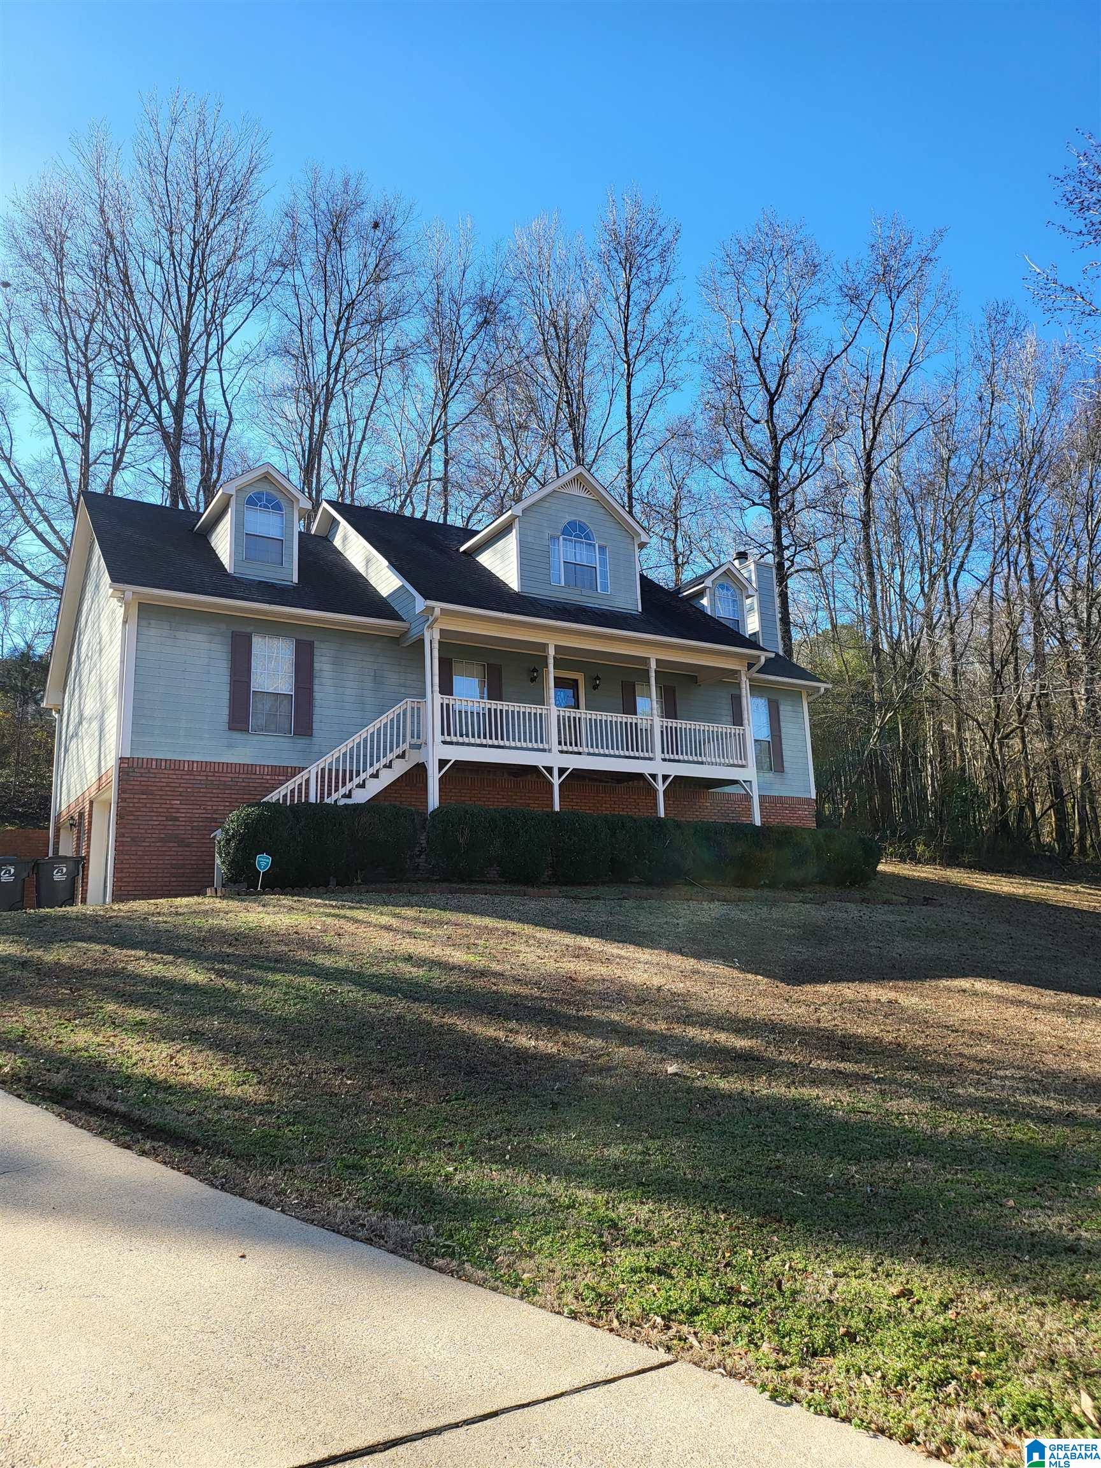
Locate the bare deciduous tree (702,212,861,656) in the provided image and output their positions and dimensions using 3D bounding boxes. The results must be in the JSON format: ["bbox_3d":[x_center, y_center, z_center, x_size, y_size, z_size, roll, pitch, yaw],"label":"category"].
[{"bbox_3d":[7.465,-7.090,31.920,5.600,21.006,5.600,-5,-11,14],"label":"bare deciduous tree"}]

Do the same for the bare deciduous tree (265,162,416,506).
[{"bbox_3d":[-6.994,-9.085,33.698,5.000,22.179,5.200,0,-11,-12],"label":"bare deciduous tree"}]

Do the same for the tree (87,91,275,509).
[{"bbox_3d":[-11.533,-9.832,31.445,6.200,23.090,6.200,2,-12,-21],"label":"tree"}]

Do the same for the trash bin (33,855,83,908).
[{"bbox_3d":[-8.856,2.753,18.300,0.880,1.120,0.700,5,-13,-32],"label":"trash bin"}]

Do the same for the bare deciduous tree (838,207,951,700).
[{"bbox_3d":[11.059,-6.833,31.760,4.400,20.796,4.600,-6,-12,20],"label":"bare deciduous tree"}]

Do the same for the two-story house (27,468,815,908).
[{"bbox_3d":[-2.041,-0.796,24.287,17.084,9.636,11.022,5,-13,-32],"label":"two-story house"}]

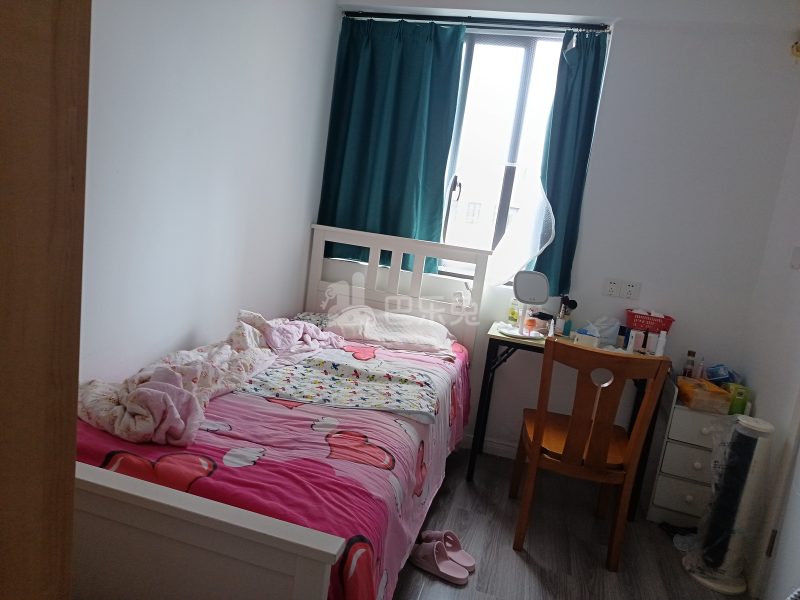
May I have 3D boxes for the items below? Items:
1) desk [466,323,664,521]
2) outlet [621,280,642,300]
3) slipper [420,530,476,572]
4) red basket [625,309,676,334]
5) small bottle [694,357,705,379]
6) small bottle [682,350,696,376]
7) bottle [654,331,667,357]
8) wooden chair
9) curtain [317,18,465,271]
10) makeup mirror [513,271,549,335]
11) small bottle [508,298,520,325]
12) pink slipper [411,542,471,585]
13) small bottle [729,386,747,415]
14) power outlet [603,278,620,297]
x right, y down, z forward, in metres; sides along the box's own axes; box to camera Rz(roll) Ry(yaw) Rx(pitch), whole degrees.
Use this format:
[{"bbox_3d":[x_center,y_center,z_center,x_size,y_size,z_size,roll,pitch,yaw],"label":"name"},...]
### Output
[{"bbox_3d":[0.782,0.566,2.726,0.810,0.750,0.400,10,10,13],"label":"desk"},{"bbox_3d":[1.157,-0.046,2.781,0.086,0.086,0.012,10,10,13],"label":"outlet"},{"bbox_3d":[0.179,0.935,2.119,0.240,0.103,0.095,14,12,31],"label":"slipper"},{"bbox_3d":[1.208,0.107,2.707,0.210,0.088,0.140,10,10,13],"label":"red basket"},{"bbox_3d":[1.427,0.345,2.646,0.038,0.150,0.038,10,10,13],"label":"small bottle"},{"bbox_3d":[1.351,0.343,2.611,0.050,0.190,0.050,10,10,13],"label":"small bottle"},{"bbox_3d":[1.188,0.206,2.531,0.038,0.130,0.038,10,10,13],"label":"bottle"},{"bbox_3d":[0.741,0.568,2.288,0.450,0.885,0.500,10,10,10],"label":"wooden chair"},{"bbox_3d":[-0.056,-0.836,3.053,0.740,1.315,0.100,10,10,13],"label":"curtain"},{"bbox_3d":[0.605,0.017,2.619,0.165,0.315,0.110,9,10,6],"label":"makeup mirror"},{"bbox_3d":[0.593,0.068,2.902,0.052,0.147,0.050,10,10,13],"label":"small bottle"},{"bbox_3d":[0.147,0.944,2.048,0.240,0.103,0.095,14,12,31],"label":"pink slipper"},{"bbox_3d":[1.516,0.448,2.492,0.065,0.130,0.060,10,10,13],"label":"small bottle"},{"bbox_3d":[1.073,-0.059,2.802,0.086,0.086,0.012,10,10,13],"label":"power outlet"}]

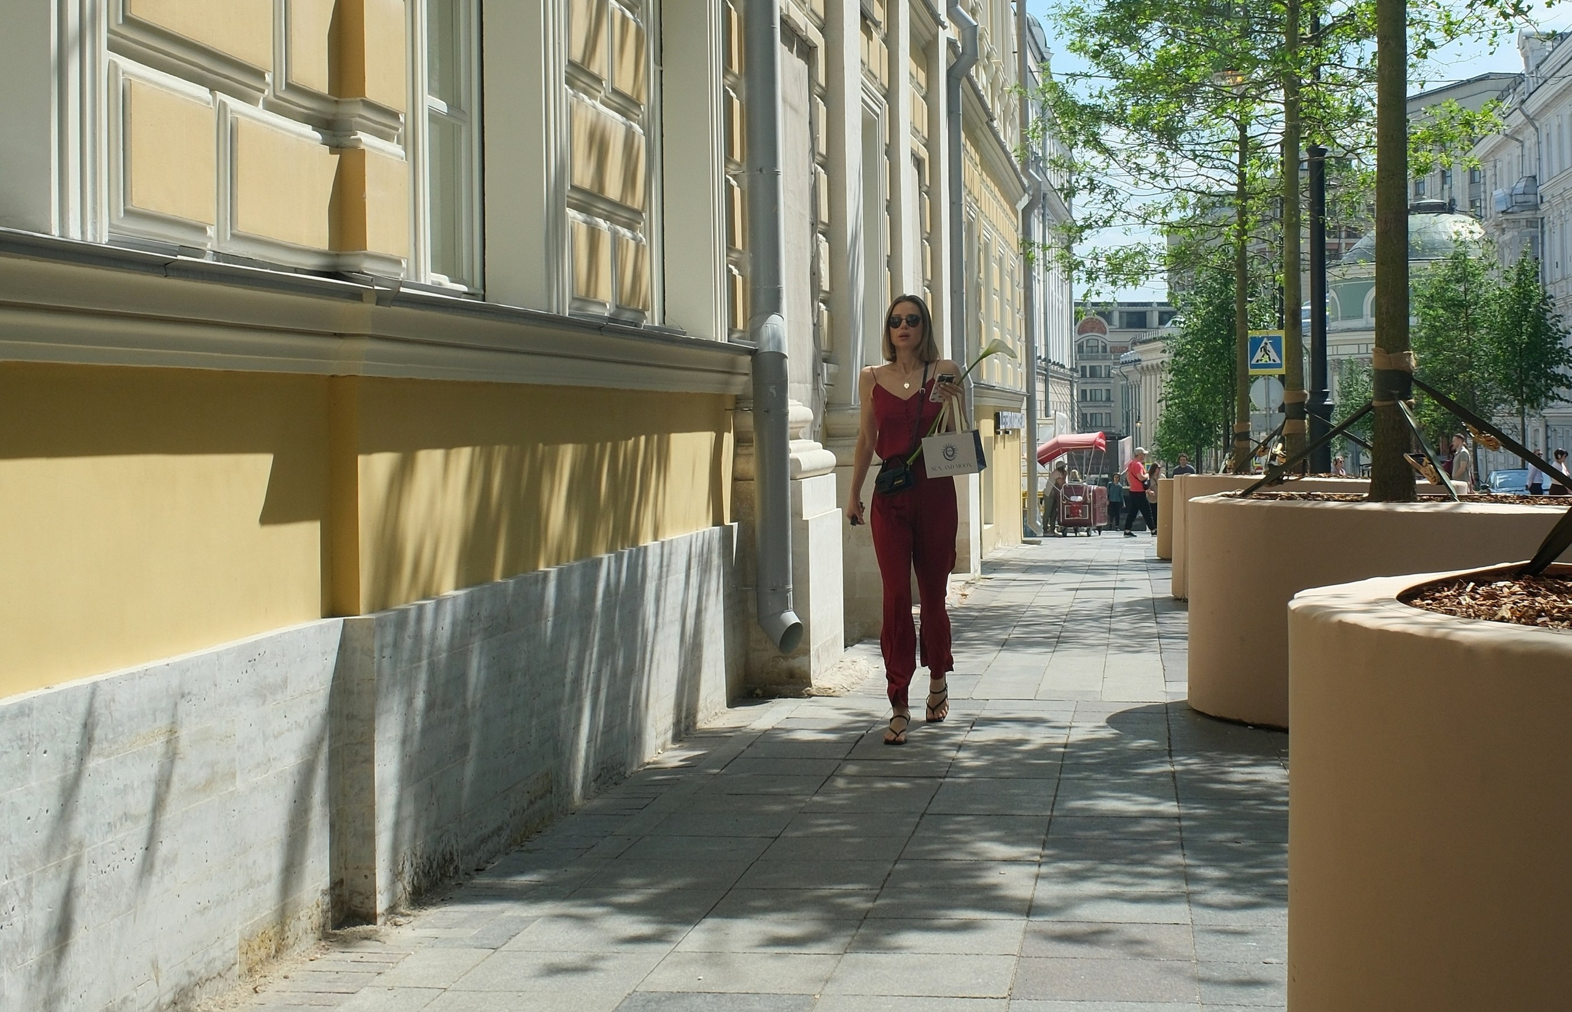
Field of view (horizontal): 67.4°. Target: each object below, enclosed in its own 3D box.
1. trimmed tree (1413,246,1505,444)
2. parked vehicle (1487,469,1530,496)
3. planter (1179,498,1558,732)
[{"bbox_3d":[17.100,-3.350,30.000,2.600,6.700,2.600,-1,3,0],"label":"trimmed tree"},{"bbox_3d":[18.000,-0.120,28.900,1.850,1.500,4.400,1,3,30],"label":"parked vehicle"},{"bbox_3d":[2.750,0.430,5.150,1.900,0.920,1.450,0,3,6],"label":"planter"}]

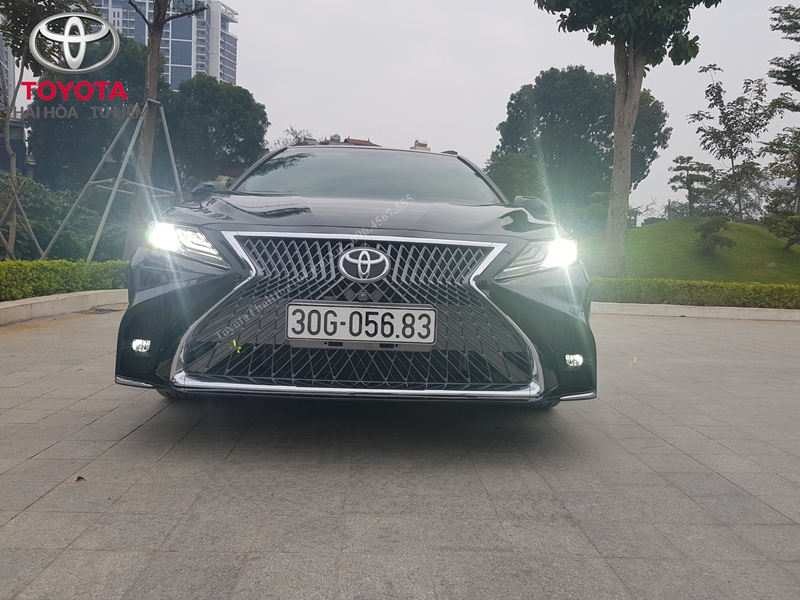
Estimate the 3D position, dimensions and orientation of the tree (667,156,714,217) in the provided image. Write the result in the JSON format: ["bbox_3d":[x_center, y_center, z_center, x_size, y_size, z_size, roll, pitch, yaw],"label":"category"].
[{"bbox_3d":[11.361,-4.419,23.500,1.690,2.360,1.600,2,4,0],"label":"tree"}]

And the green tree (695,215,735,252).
[{"bbox_3d":[9.421,-1.992,18.000,1.180,1.130,1.100,2,4,0],"label":"green tree"}]

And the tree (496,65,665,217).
[{"bbox_3d":[10.213,-7.950,34.000,9.510,10.060,9.000,2,4,0],"label":"tree"}]

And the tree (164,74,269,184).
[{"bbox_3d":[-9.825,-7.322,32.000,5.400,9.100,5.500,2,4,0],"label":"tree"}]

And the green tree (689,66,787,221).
[{"bbox_3d":[13.199,-6.101,23.500,3.690,5.910,3.500,2,4,0],"label":"green tree"}]

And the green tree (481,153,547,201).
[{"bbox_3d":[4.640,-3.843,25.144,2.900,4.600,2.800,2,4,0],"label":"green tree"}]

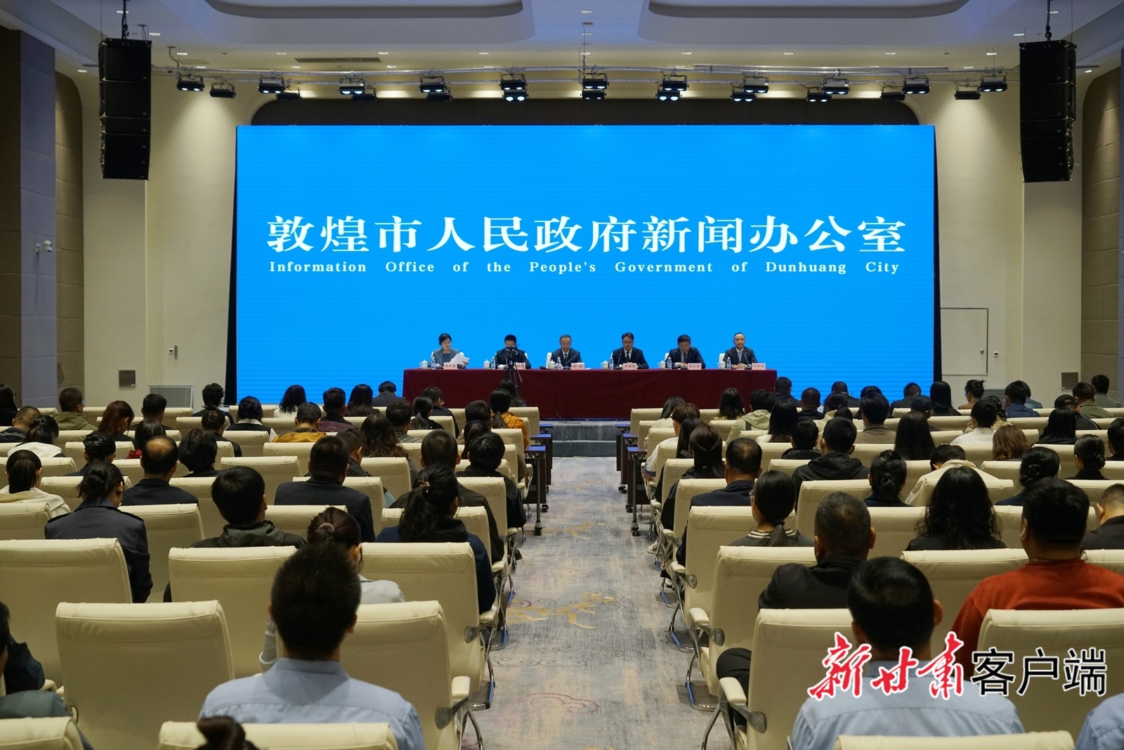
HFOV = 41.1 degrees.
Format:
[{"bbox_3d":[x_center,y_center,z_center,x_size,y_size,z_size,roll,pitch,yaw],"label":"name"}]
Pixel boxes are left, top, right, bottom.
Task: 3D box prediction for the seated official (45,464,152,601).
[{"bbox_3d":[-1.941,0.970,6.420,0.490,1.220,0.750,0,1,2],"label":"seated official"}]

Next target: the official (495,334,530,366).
[{"bbox_3d":[-0.763,0.025,22.524,0.540,1.248,0.750,0,2,1],"label":"official"}]

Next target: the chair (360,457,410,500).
[{"bbox_3d":[-1.245,1.008,10.013,0.660,0.967,0.660,0,2,1],"label":"chair"}]

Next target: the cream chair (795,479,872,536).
[{"bbox_3d":[1.521,1.053,8.596,0.660,0.967,0.660,0,2,-9],"label":"cream chair"}]

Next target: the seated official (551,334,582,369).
[{"bbox_3d":[0.067,0.017,23.000,0.520,1.260,0.780,0,1,1],"label":"seated official"}]

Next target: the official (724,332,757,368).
[{"bbox_3d":[2.680,0.008,22.484,0.520,1.283,0.750,0,2,1],"label":"official"}]

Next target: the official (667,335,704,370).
[{"bbox_3d":[1.859,0.025,22.494,0.550,1.248,0.750,0,2,1],"label":"official"}]

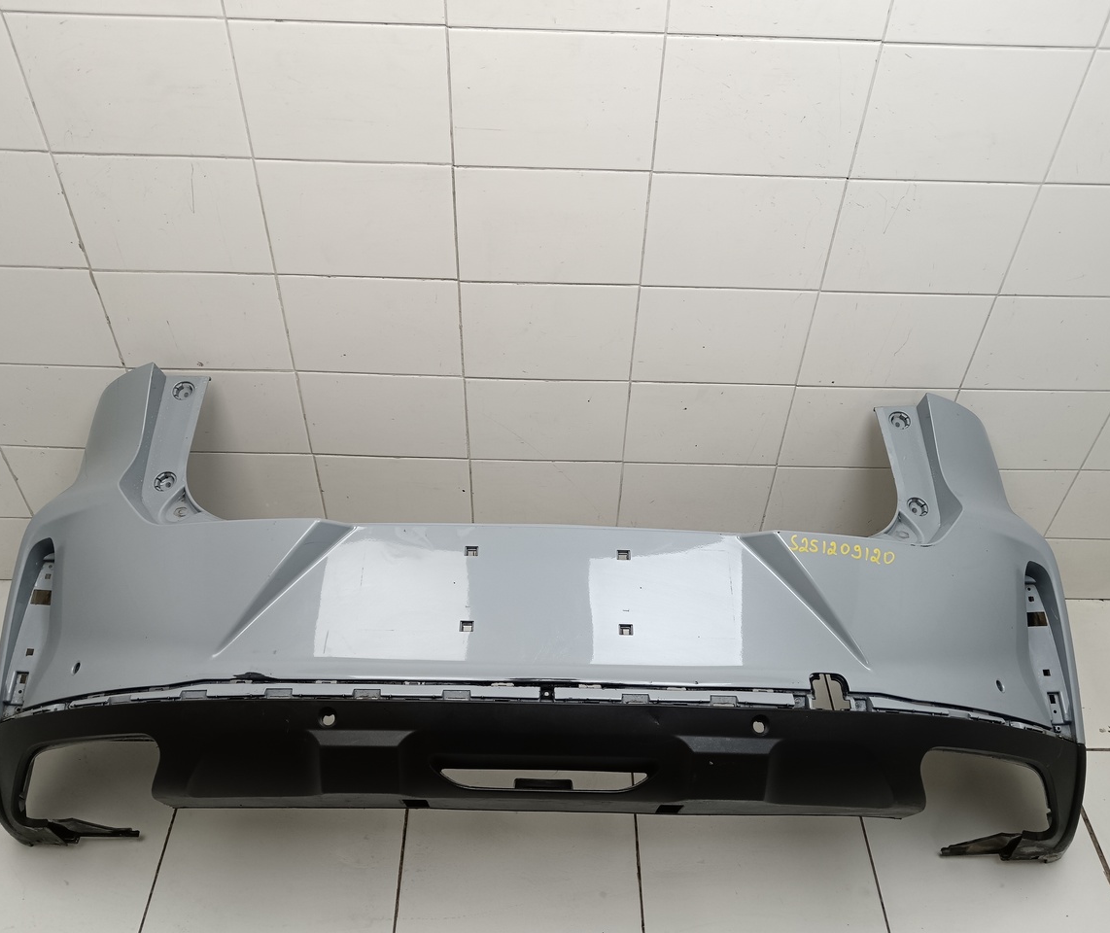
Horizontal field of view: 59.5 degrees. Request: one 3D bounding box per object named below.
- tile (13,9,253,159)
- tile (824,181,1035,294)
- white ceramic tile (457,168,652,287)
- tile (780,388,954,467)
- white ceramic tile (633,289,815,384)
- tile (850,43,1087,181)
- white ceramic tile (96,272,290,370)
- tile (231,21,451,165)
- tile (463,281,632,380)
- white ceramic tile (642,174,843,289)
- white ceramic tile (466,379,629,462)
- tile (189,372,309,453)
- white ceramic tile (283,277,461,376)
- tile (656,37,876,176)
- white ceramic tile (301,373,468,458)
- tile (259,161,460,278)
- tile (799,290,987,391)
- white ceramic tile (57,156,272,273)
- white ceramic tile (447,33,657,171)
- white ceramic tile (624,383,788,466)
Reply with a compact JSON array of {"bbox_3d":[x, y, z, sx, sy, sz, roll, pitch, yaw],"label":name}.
[{"bbox_3d":[-0.604,-0.545,1.400,0.300,0.200,0.009,1,43,-1],"label":"tile"},{"bbox_3d":[0.598,-0.369,1.560,0.300,0.200,0.009,1,43,-1],"label":"tile"},{"bbox_3d":[-0.006,-0.383,1.550,0.300,0.200,0.009,1,43,-1],"label":"white ceramic tile"},{"bbox_3d":[0.586,-0.075,1.838,0.300,0.200,0.009,1,43,-1],"label":"tile"},{"bbox_3d":[0.290,-0.229,1.694,0.300,0.200,0.009,1,43,-1],"label":"white ceramic tile"},{"bbox_3d":[0.604,-0.515,1.422,0.300,0.200,0.009,1,43,-1],"label":"tile"},{"bbox_3d":[-0.616,-0.251,1.677,0.300,0.200,0.009,1,43,-1],"label":"white ceramic tile"},{"bbox_3d":[-0.302,-0.537,1.405,0.300,0.200,0.009,1,43,-1],"label":"tile"},{"bbox_3d":[-0.012,-0.236,1.688,0.300,0.200,0.009,1,43,-1],"label":"tile"},{"bbox_3d":[0.296,-0.376,1.555,0.300,0.200,0.009,1,43,-1],"label":"white ceramic tile"},{"bbox_3d":[-0.018,-0.089,1.827,0.300,0.200,0.009,1,43,-1],"label":"white ceramic tile"},{"bbox_3d":[-0.622,-0.104,1.816,0.300,0.200,0.009,1,43,-1],"label":"tile"},{"bbox_3d":[-0.314,-0.243,1.683,0.300,0.200,0.009,1,43,-1],"label":"white ceramic tile"},{"bbox_3d":[0.302,-0.523,1.417,0.300,0.200,0.009,1,43,-1],"label":"tile"},{"bbox_3d":[-0.320,-0.097,1.822,0.300,0.200,0.009,1,43,-1],"label":"white ceramic tile"},{"bbox_3d":[-0.308,-0.390,1.544,0.300,0.200,0.009,1,43,-1],"label":"tile"},{"bbox_3d":[0.592,-0.222,1.699,0.300,0.200,0.009,1,43,-1],"label":"tile"},{"bbox_3d":[-0.610,-0.398,1.539,0.300,0.200,0.009,1,43,-1],"label":"white ceramic tile"},{"bbox_3d":[0.000,-0.530,1.411,0.300,0.200,0.009,1,43,-1],"label":"white ceramic tile"},{"bbox_3d":[0.284,-0.082,1.832,0.300,0.200,0.009,1,43,-1],"label":"white ceramic tile"}]

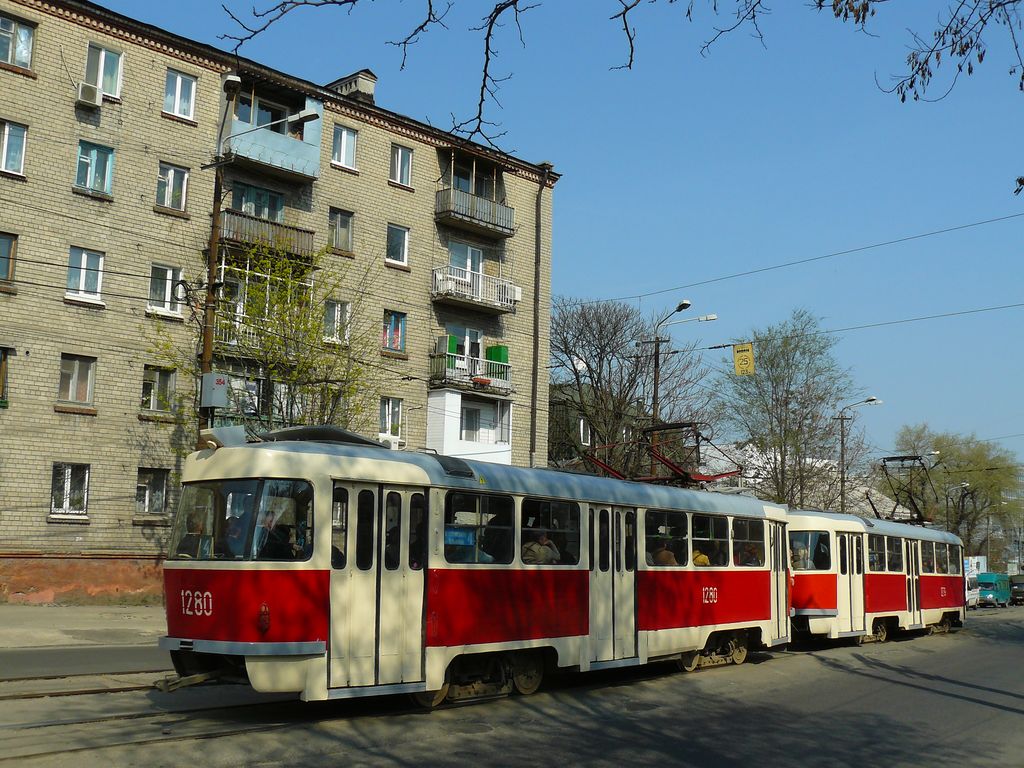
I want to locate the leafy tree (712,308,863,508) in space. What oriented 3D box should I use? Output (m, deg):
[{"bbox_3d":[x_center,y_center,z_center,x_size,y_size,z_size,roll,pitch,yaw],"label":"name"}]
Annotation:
[{"bbox_3d":[12.223,3.179,47.150,6.390,13.390,6.390,-1,-10,14],"label":"leafy tree"}]

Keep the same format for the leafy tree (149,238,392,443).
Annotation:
[{"bbox_3d":[-5.576,0.838,24.174,5.200,8.490,5.200,3,-10,-13],"label":"leafy tree"}]

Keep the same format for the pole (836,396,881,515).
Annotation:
[{"bbox_3d":[16.856,5.635,50.750,2.200,10.070,1.600,-5,-11,33],"label":"pole"}]

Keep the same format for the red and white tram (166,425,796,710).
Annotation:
[{"bbox_3d":[0.932,2.926,16.387,2.500,3.120,14.000,-6,-12,37],"label":"red and white tram"}]

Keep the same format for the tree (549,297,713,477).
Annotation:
[{"bbox_3d":[4.751,2.625,44.180,7.040,12.860,7.040,0,-9,6],"label":"tree"}]

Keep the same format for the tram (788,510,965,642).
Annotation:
[{"bbox_3d":[9.785,5.239,28.734,2.500,3.120,14.000,-6,-12,35],"label":"tram"}]

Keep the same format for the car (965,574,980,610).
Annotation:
[{"bbox_3d":[28.918,13.559,68.787,2.000,2.250,5.300,-5,-11,33],"label":"car"}]

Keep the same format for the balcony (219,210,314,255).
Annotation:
[{"bbox_3d":[-7.225,-4.149,31.020,2.950,1.080,0.880,9,-13,-41],"label":"balcony"}]

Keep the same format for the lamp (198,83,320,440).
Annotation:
[{"bbox_3d":[-5.285,-0.447,19.804,2.400,9.900,1.900,-8,-13,42],"label":"lamp"}]

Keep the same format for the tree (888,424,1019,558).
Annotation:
[{"bbox_3d":[42.173,12.143,101.498,11.470,16.700,11.470,-3,-10,22],"label":"tree"}]

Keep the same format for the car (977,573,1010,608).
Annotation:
[{"bbox_3d":[35.119,15.261,77.645,1.950,2.500,4.900,-5,-11,33],"label":"car"}]

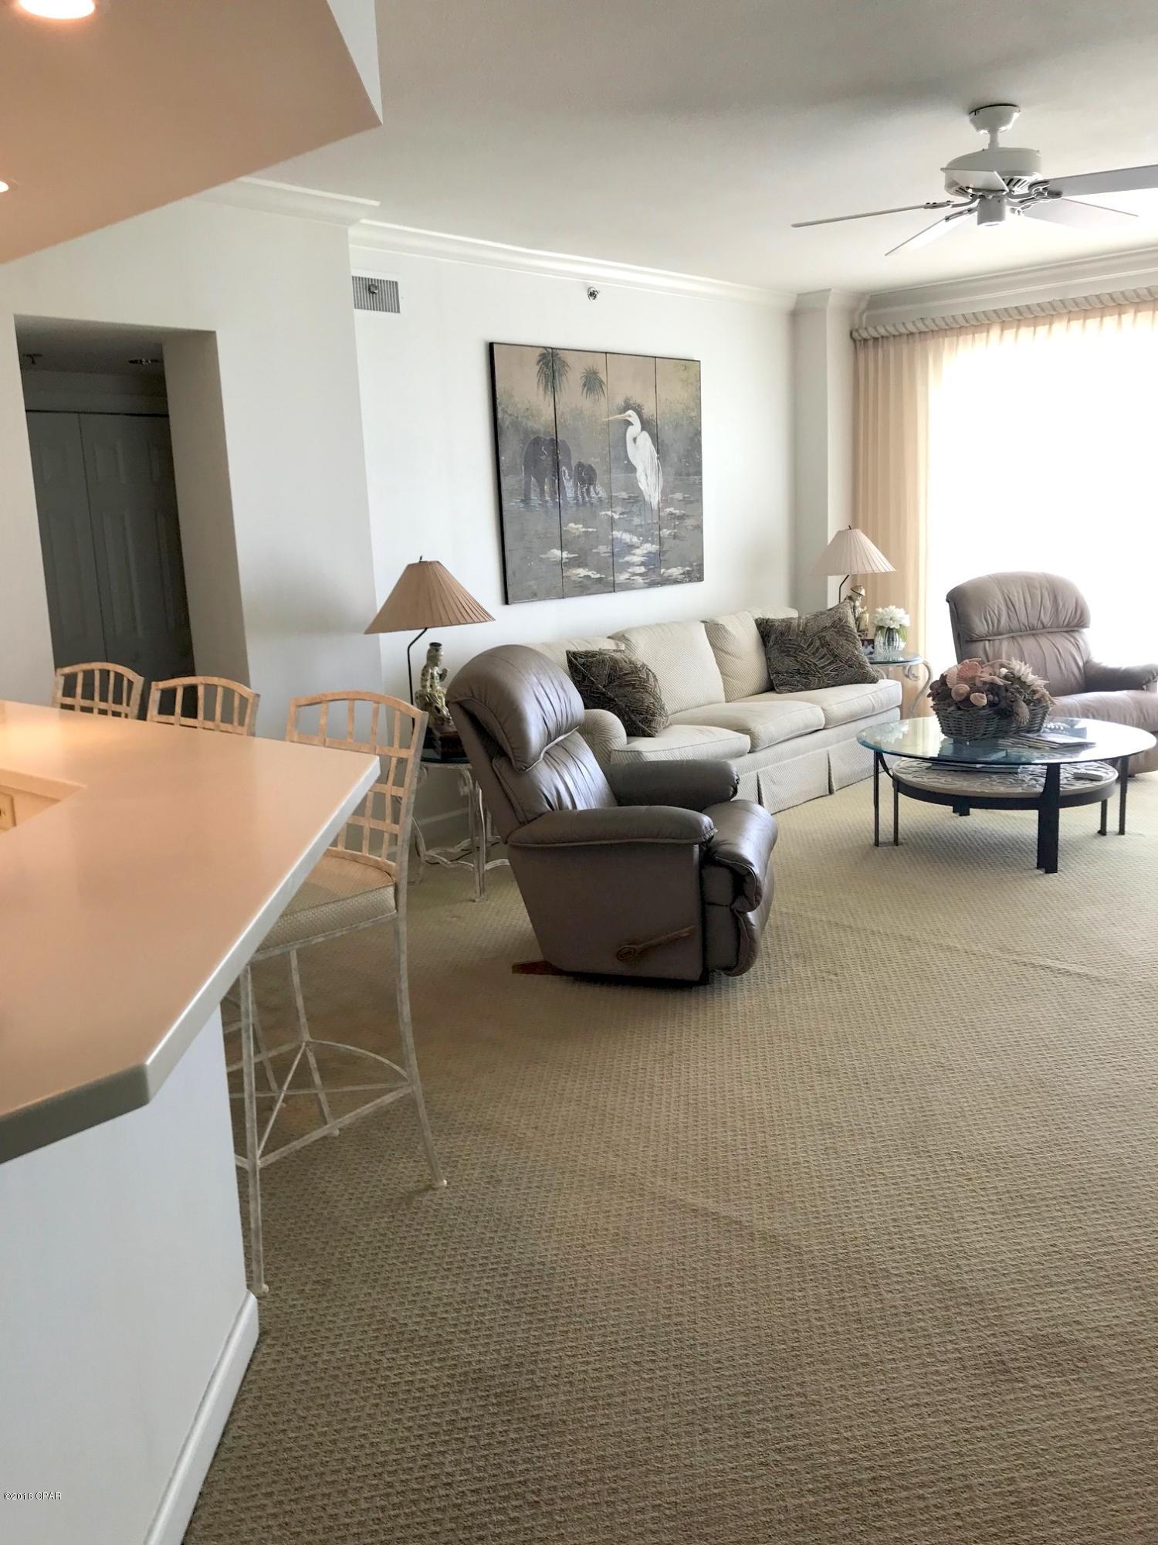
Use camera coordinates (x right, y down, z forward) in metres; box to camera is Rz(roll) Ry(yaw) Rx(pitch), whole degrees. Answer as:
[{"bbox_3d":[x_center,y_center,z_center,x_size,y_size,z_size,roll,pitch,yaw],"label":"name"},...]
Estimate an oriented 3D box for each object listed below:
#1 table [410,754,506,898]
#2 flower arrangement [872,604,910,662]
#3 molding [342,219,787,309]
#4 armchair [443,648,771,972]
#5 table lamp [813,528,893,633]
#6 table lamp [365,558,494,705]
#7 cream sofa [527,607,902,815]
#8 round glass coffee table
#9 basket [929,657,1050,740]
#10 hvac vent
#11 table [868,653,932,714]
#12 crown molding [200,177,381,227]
[{"bbox_3d":[-0.398,0.169,5.185,0.649,0.563,0.649,-2,12,1],"label":"table"},{"bbox_3d":[1.887,-0.852,7.554,0.232,0.300,0.236,8,16,43],"label":"flower arrangement"},{"bbox_3d":[0.135,-2.517,6.311,0.087,0.087,3.437,8,16,43],"label":"molding"},{"bbox_3d":[0.145,0.089,4.198,1.022,1.051,0.899,0,12,14],"label":"armchair"},{"bbox_3d":[1.645,-1.076,7.489,0.512,0.786,0.512,8,16,43],"label":"table lamp"},{"bbox_3d":[-0.579,-0.463,4.961,0.512,0.777,0.512,-2,11,0],"label":"table lamp"},{"bbox_3d":[0.682,-0.283,6.310,0.959,0.886,2.325,8,16,41],"label":"cream sofa"},{"bbox_3d":[1.836,0.076,5.426,1.216,0.453,1.216,-2,12,1],"label":"round glass coffee table"},{"bbox_3d":[1.840,-0.335,5.580,0.483,0.294,0.393,2,13,18],"label":"basket"},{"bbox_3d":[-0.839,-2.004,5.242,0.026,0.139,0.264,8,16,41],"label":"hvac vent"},{"bbox_3d":[1.742,-0.420,7.513,0.649,0.563,0.649,8,16,41],"label":"table"},{"bbox_3d":[-1.093,-2.133,4.678,0.087,0.087,0.790,8,16,43],"label":"crown molding"}]

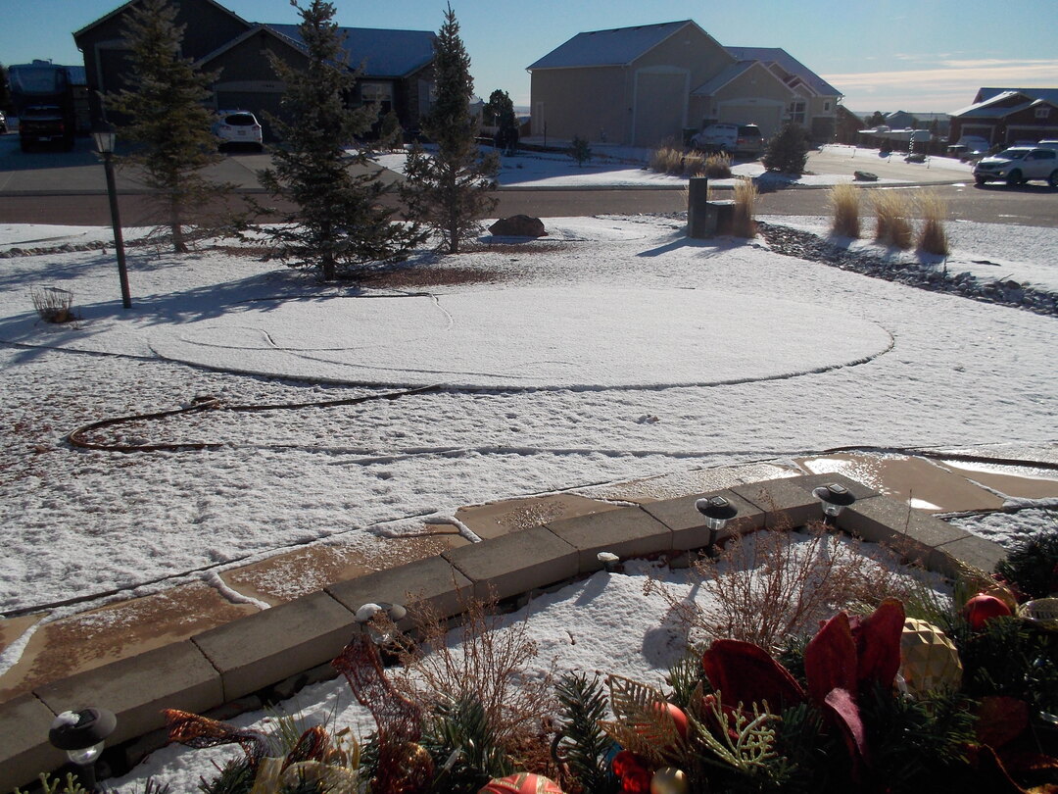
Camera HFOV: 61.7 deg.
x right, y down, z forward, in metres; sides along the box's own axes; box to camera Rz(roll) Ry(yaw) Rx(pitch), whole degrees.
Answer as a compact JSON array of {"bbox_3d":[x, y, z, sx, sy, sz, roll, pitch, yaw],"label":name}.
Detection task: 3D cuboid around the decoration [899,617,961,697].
[{"bbox_3d":[0.401,0.285,0.930,0.110,0.110,0.110,1,18,0],"label":"decoration"}]

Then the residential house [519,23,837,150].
[{"bbox_3d":[11.300,-21.732,61.798,17.000,7.300,15.500,-9,20,-25],"label":"residential house"}]

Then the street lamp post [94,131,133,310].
[{"bbox_3d":[-4.507,-1.958,9.626,0.280,2.020,0.280,0,19,0],"label":"street lamp post"}]

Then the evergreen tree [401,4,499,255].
[{"bbox_3d":[-1.406,-4.587,15.548,1.700,4.150,1.700,0,19,0],"label":"evergreen tree"}]

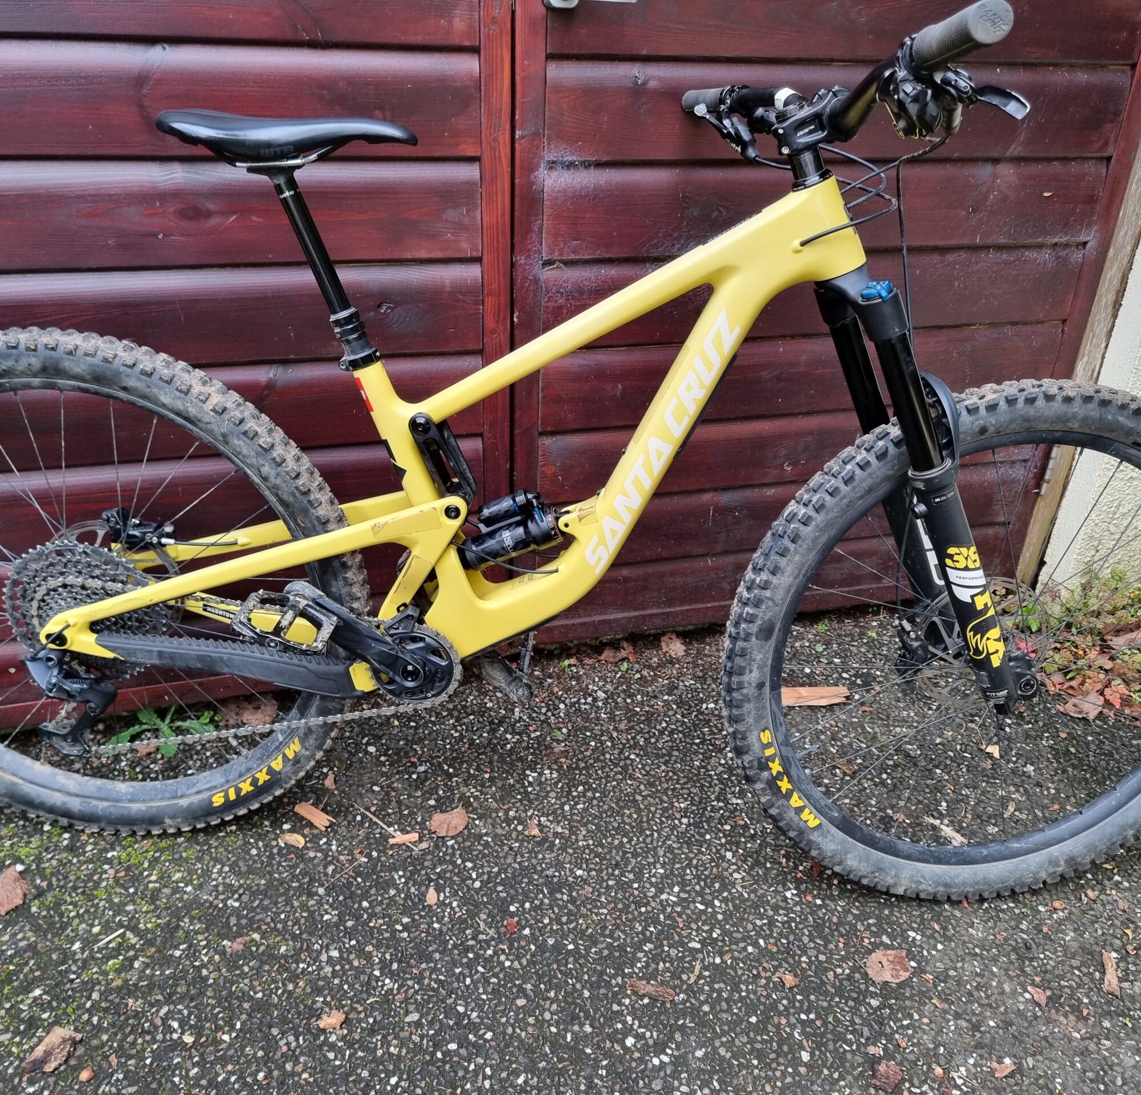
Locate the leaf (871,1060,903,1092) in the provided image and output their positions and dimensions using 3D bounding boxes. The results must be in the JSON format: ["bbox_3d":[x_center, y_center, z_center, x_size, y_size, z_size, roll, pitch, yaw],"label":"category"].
[{"bbox_3d":[0.376,0.627,1.200,0.031,0.013,0.043,16,31,22],"label":"leaf"}]

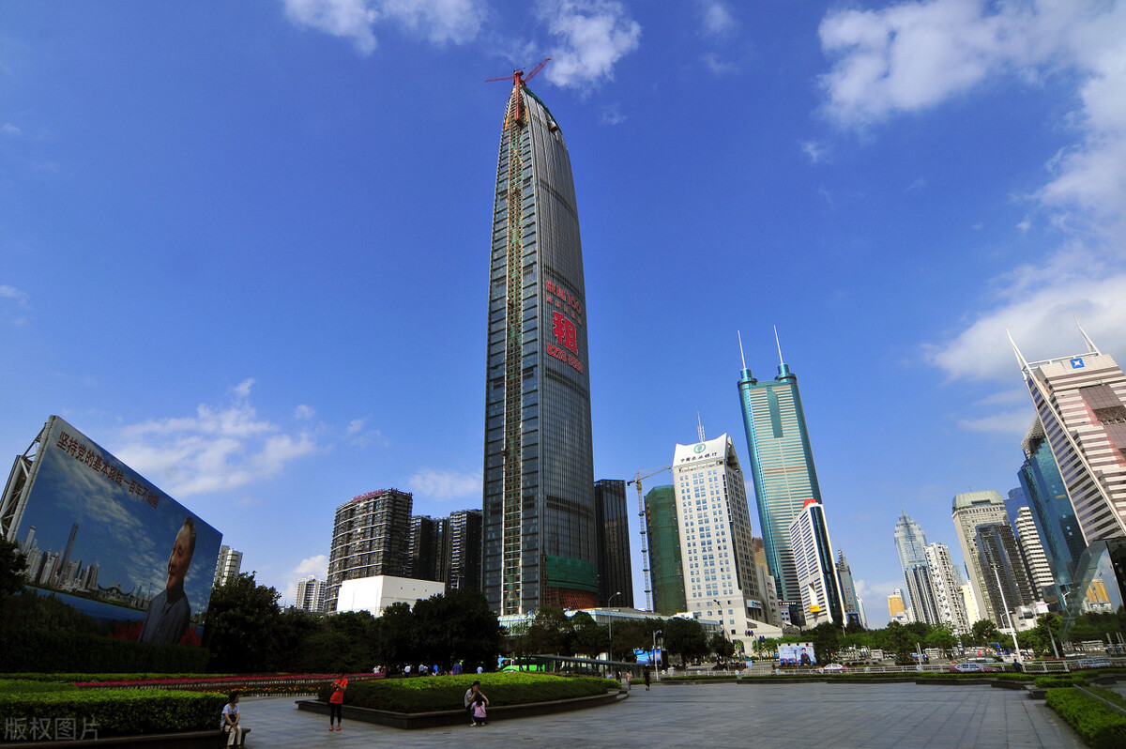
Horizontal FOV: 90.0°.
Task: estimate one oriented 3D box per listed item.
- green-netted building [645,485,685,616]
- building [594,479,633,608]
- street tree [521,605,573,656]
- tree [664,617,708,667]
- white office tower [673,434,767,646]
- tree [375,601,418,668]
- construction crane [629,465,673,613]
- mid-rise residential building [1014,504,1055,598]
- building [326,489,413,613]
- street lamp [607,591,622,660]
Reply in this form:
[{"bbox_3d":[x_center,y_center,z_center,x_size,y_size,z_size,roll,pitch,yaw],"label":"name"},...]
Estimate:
[{"bbox_3d":[77.091,131.954,370.910,28.000,109.000,28.000,-16,-29,29],"label":"green-netted building"},{"bbox_3d":[33.510,125.180,376.790,25.000,108.300,25.000,-6,-27,12],"label":"building"},{"bbox_3d":[-3.120,49.750,106.980,9.600,10.680,9.600,0,-26,-2],"label":"street tree"},{"bbox_3d":[21.170,46.785,98.121,7.600,8.600,7.600,-2,-25,0],"label":"tree"},{"bbox_3d":[84.500,91.790,308.690,31.000,107.660,34.000,-16,-30,29],"label":"white office tower"},{"bbox_3d":[-19.079,30.202,64.377,5.200,8.000,5.200,-2,-25,0],"label":"tree"},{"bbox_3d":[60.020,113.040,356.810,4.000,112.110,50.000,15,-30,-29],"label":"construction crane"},{"bbox_3d":[347.555,145.228,401.496,14.000,101.000,15.000,-9,-26,16],"label":"mid-rise residential building"},{"bbox_3d":[-142.600,149.319,401.377,68.000,119.000,25.000,-23,-33,38],"label":"building"},{"bbox_3d":[8.054,39.268,85.872,1.900,11.200,0.400,-2,-25,0],"label":"street lamp"}]

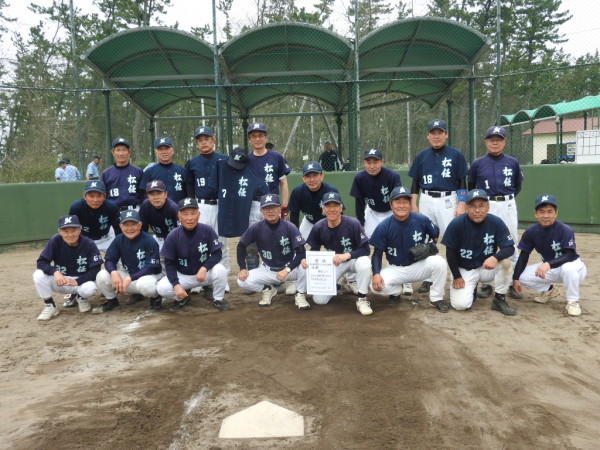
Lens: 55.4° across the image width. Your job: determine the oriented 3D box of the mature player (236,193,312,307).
[{"bbox_3d":[-0.260,0.224,5.492,0.660,1.074,0.690,-1,6,3],"label":"mature player"}]

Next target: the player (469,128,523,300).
[{"bbox_3d":[1.928,-0.138,5.598,0.561,1.665,0.374,0,6,12],"label":"player"}]

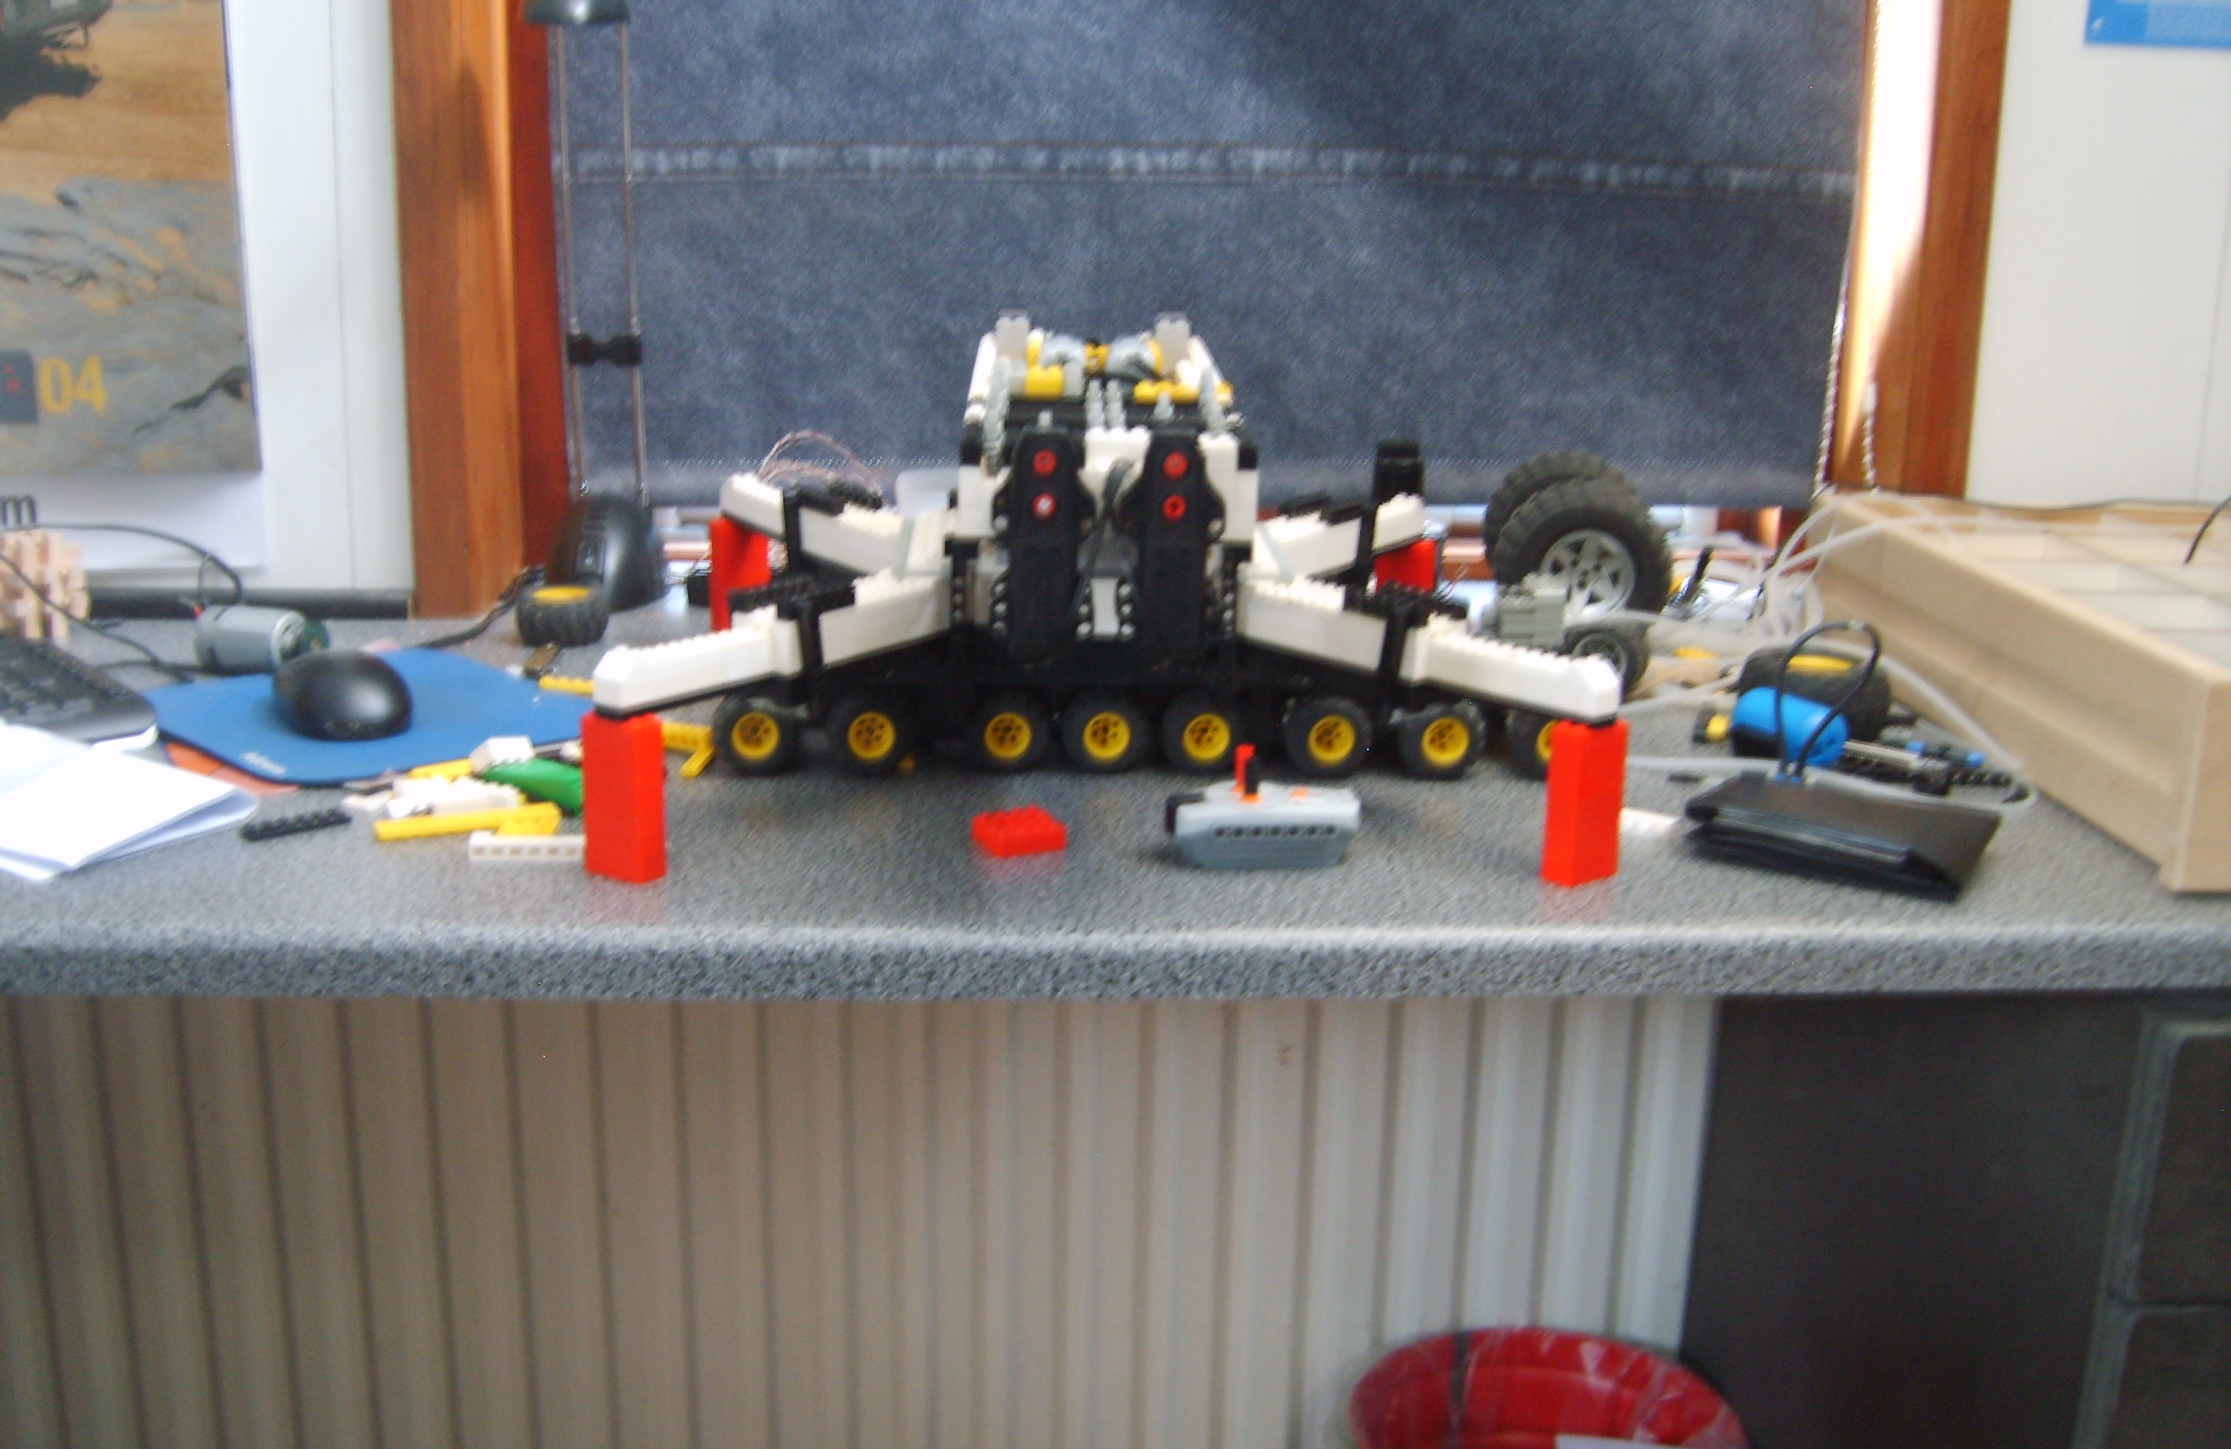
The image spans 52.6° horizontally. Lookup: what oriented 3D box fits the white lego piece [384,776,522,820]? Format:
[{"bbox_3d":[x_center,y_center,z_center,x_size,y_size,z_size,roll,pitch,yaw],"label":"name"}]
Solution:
[{"bbox_3d":[-0.306,0.034,1.044,0.061,0.012,0.024,0,14,-8],"label":"white lego piece"}]

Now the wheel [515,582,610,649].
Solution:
[{"bbox_3d":[-0.337,-0.066,1.374,0.056,0.029,0.056,1,15,0],"label":"wheel"}]

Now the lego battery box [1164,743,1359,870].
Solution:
[{"bbox_3d":[0.064,0.035,0.985,0.083,0.049,0.036,-1,15,-6],"label":"lego battery box"}]

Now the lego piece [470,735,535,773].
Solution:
[{"bbox_3d":[-0.298,0.015,1.097,0.016,0.012,0.024,-32,-15,35],"label":"lego piece"}]

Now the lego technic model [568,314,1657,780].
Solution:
[{"bbox_3d":[-0.013,-0.097,1.142,0.450,0.220,0.440,0,15,-3],"label":"lego technic model"}]

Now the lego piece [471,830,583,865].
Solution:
[{"bbox_3d":[-0.252,0.053,0.973,0.050,0.009,0.014,0,15,-3],"label":"lego piece"}]

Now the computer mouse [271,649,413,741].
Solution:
[{"bbox_3d":[-0.404,-0.021,1.178,0.059,0.034,0.097,-11,19,-38],"label":"computer mouse"}]

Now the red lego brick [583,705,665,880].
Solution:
[{"bbox_3d":[-0.208,0.031,0.955,0.032,0.068,0.016,10,16,31],"label":"red lego brick"}]

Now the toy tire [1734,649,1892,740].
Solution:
[{"bbox_3d":[0.390,-0.014,1.257,0.084,0.041,0.084,5,14,-1],"label":"toy tire"}]

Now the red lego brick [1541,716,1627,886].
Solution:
[{"bbox_3d":[0.205,0.034,0.984,0.032,0.068,0.016,-10,18,-39],"label":"red lego brick"}]

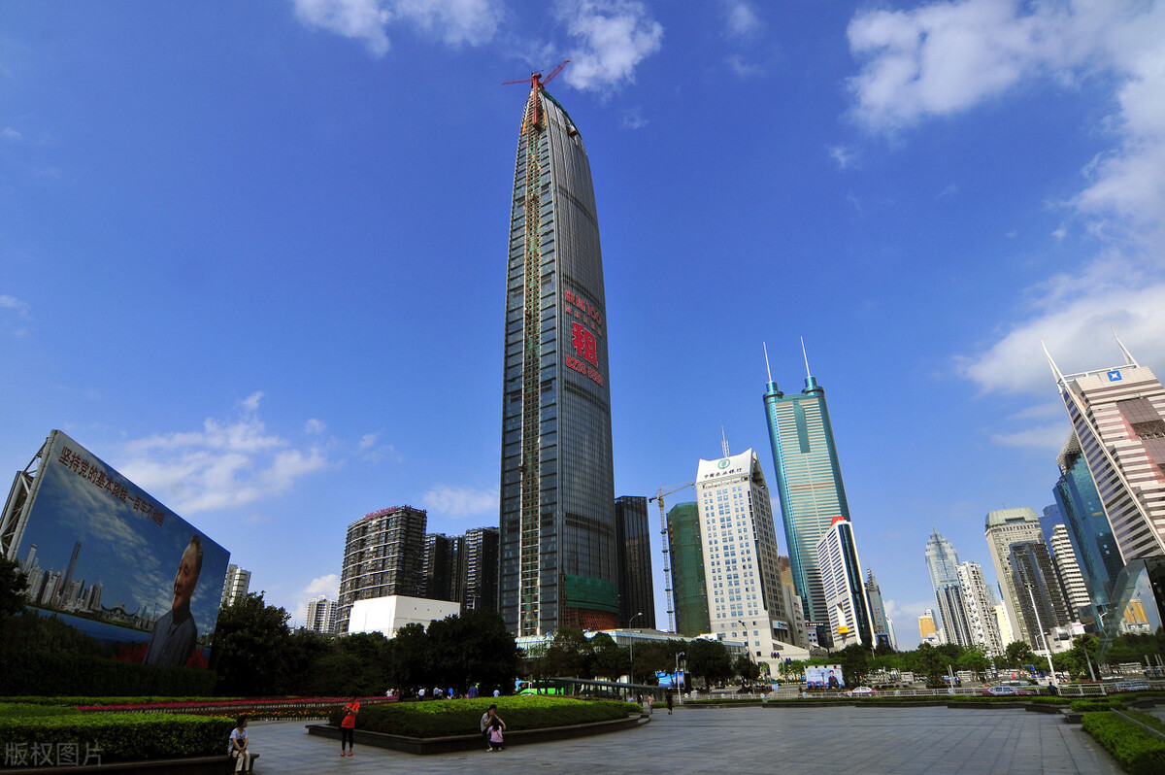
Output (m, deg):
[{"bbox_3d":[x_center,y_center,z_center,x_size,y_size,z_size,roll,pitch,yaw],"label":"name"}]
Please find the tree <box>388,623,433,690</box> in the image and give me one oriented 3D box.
[{"bbox_3d":[-19.079,30.202,64.377,5.200,8.000,5.200,-2,-25,0],"label":"tree"}]

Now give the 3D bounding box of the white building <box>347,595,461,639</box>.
[{"bbox_3d":[-66.212,98.189,217.388,23.000,34.600,31.000,-17,-29,29],"label":"white building"}]

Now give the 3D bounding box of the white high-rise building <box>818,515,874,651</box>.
[{"bbox_3d":[248.523,196.115,533.625,18.000,138.000,60.000,-5,-25,6],"label":"white high-rise building"}]

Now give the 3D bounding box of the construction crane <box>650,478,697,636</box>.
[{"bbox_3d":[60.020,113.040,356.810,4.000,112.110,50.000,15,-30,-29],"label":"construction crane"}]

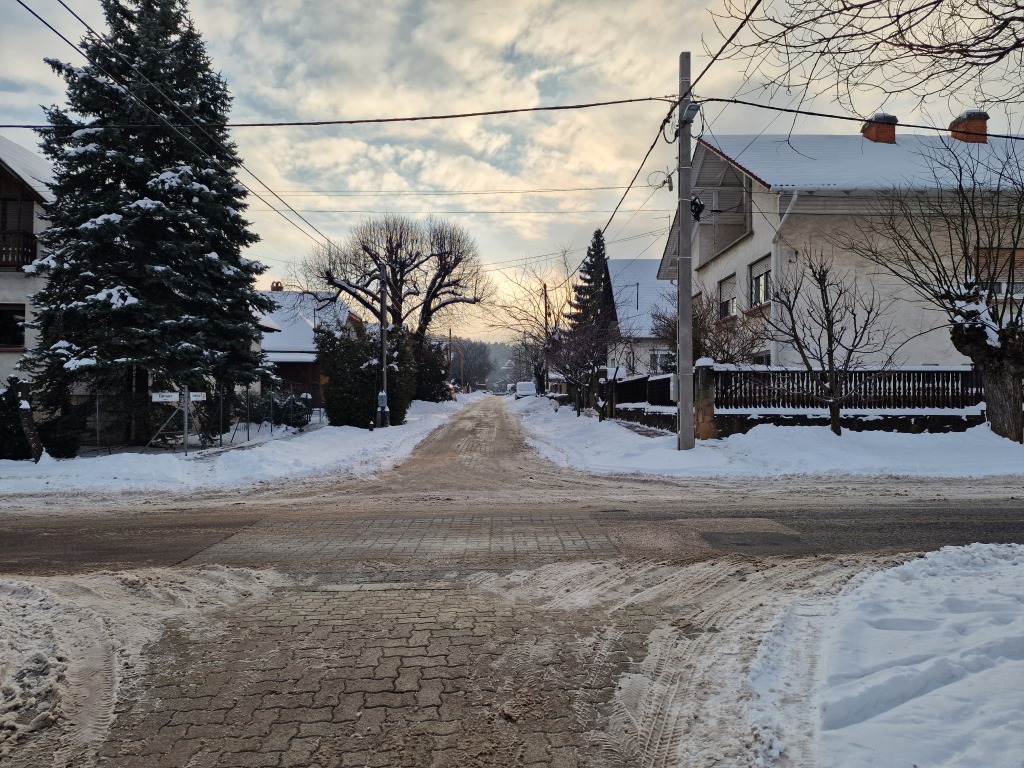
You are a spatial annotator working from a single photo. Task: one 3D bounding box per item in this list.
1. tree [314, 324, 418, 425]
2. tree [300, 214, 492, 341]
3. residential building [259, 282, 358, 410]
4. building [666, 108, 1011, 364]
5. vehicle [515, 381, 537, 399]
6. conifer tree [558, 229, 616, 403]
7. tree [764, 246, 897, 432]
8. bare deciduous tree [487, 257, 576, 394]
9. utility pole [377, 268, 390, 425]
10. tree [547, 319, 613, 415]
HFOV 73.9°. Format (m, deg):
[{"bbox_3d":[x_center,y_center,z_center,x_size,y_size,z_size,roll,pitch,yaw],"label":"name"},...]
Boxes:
[{"bbox_3d":[-5.350,-0.420,25.200,3.750,3.640,3.300,0,0,0],"label":"tree"},{"bbox_3d":[-6.540,-4.150,38.500,10.700,11.100,9.500,0,0,0],"label":"tree"},{"bbox_3d":[-14.000,-2.500,41.500,10.500,7.800,10.500,0,0,0],"label":"residential building"},{"bbox_3d":[14.200,-4.700,26.600,13.600,12.200,14.200,0,0,0],"label":"building"},{"bbox_3d":[1.250,0.480,63.000,1.800,1.680,4.300,0,0,0],"label":"vehicle"},{"bbox_3d":[5.500,-4.680,46.500,4.300,12.160,4.300,0,0,0],"label":"conifer tree"},{"bbox_3d":[7.630,-1.020,16.200,3.250,4.410,3.000,0,0,0],"label":"tree"},{"bbox_3d":[1.750,-4.930,58.000,7.500,12.560,7.000,0,0,0],"label":"bare deciduous tree"},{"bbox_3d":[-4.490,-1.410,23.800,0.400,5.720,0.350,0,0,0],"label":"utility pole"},{"bbox_3d":[2.930,-0.810,29.500,2.800,4.230,2.700,0,0,0],"label":"tree"}]

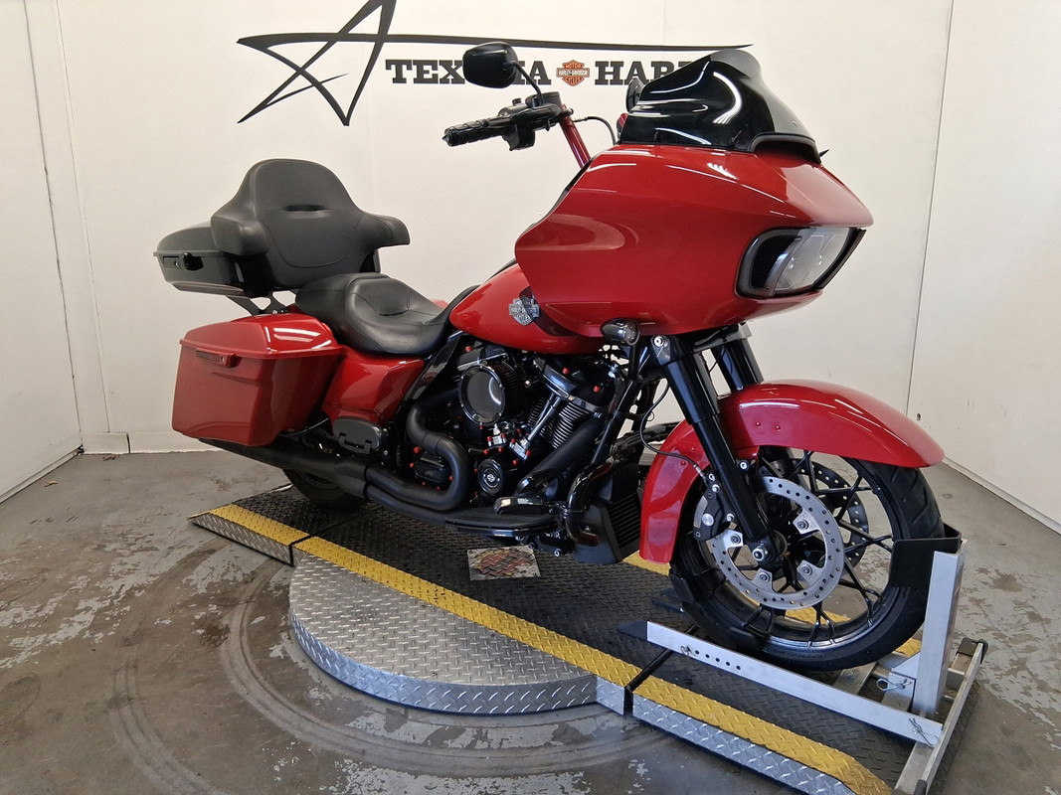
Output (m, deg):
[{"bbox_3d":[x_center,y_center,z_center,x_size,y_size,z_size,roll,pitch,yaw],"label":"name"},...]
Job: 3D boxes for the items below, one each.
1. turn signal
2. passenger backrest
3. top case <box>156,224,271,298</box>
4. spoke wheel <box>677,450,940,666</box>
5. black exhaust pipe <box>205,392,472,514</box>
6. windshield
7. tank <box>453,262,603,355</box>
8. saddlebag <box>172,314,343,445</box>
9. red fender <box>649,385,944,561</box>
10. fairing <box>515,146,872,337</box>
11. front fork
[{"bbox_3d":[0.190,-0.138,1.670,0.085,0.060,0.058,10,16,38],"label":"turn signal"},{"bbox_3d":[-0.739,-0.586,2.707,0.340,0.440,0.580,10,16,38],"label":"passenger backrest"},{"bbox_3d":[-0.963,-0.515,2.912,0.480,0.230,0.600,10,16,38],"label":"top case"},{"bbox_3d":[0.584,0.303,1.798,0.640,0.640,0.135,10,16,38],"label":"spoke wheel"},{"bbox_3d":[-0.649,0.096,2.416,1.330,0.330,0.190,10,16,38],"label":"black exhaust pipe"},{"bbox_3d":[0.456,-0.622,1.694,0.300,0.240,0.540,10,16,38],"label":"windshield"},{"bbox_3d":[0.066,-0.269,2.103,0.570,0.240,0.360,10,16,38],"label":"tank"},{"bbox_3d":[-0.861,-0.060,2.512,0.720,0.410,0.240,10,16,38],"label":"saddlebag"},{"bbox_3d":[0.561,0.190,1.791,0.655,0.485,0.175,10,16,38],"label":"red fender"},{"bbox_3d":[0.445,-0.346,1.767,0.580,0.385,0.820,10,16,38],"label":"fairing"},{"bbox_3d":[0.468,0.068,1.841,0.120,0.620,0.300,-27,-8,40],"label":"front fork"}]

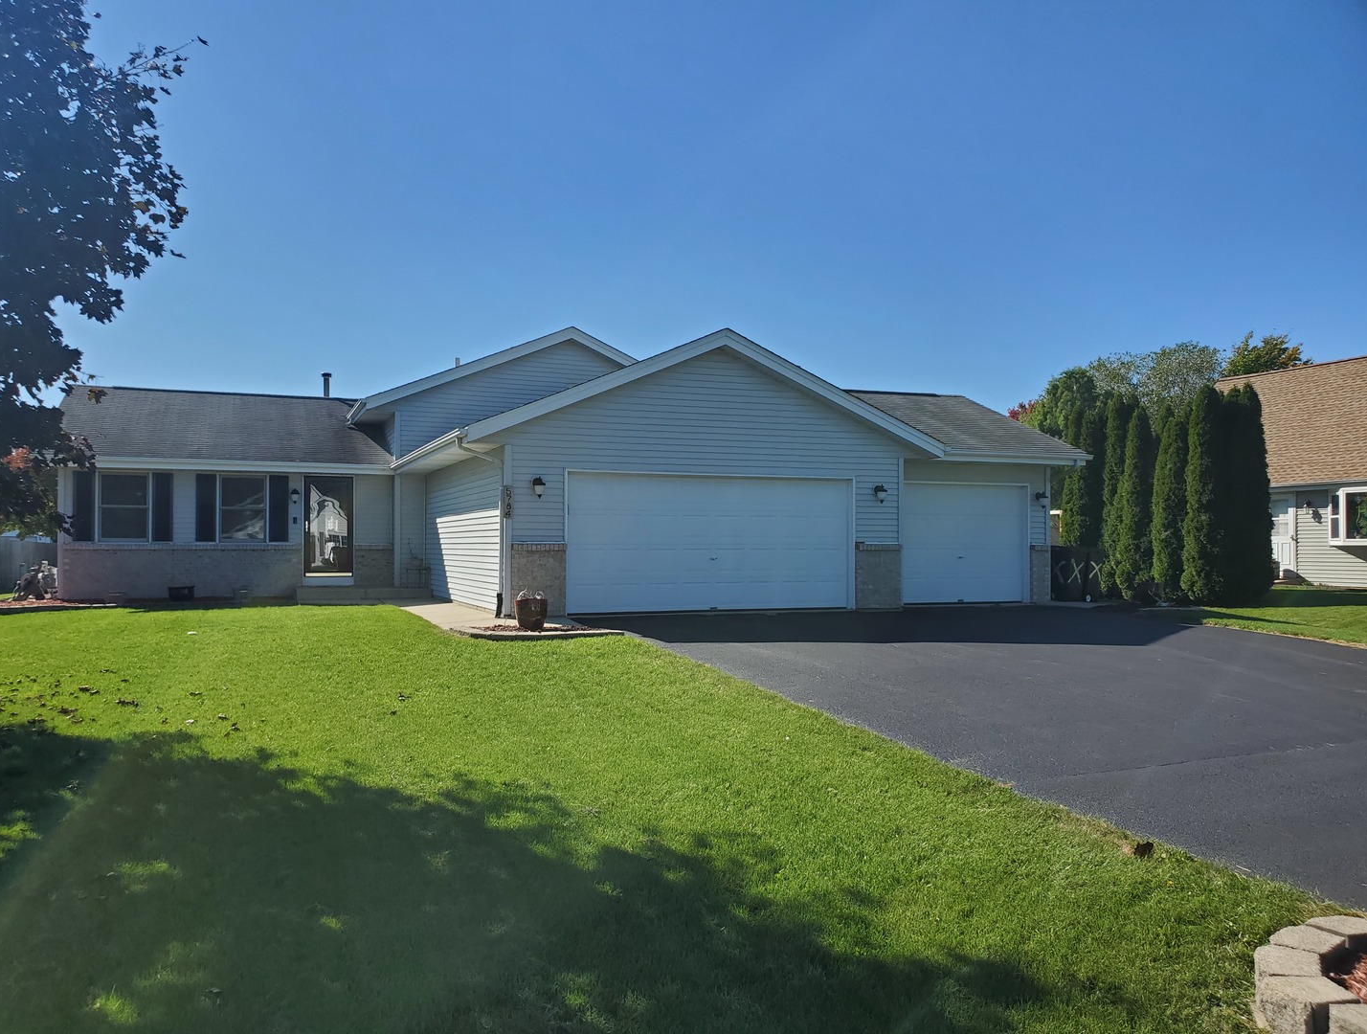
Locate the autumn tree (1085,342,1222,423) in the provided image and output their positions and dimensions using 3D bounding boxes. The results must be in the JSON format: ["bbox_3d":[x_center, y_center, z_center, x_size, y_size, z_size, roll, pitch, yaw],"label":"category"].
[{"bbox_3d":[17.761,-2.270,38.892,5.400,8.647,5.400,0,-2,-23],"label":"autumn tree"}]

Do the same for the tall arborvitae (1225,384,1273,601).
[{"bbox_3d":[10.358,-0.436,19.037,0.930,4.033,0.930,0,-2,-23],"label":"tall arborvitae"}]

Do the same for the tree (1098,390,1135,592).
[{"bbox_3d":[9.151,-0.479,21.877,0.819,4.267,0.819,0,-2,-23],"label":"tree"}]

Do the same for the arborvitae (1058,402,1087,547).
[{"bbox_3d":[8.657,-0.425,23.040,0.742,4.220,0.742,0,-2,-23],"label":"arborvitae"}]

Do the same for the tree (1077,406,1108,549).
[{"bbox_3d":[8.880,-0.379,22.513,0.749,4.101,0.749,0,-2,-23],"label":"tree"}]

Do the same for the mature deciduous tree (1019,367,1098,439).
[{"bbox_3d":[12.041,-1.434,32.916,3.200,6.711,3.200,0,-2,-23],"label":"mature deciduous tree"}]

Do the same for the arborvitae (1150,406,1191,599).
[{"bbox_3d":[9.681,-0.324,20.627,0.815,3.891,0.815,0,-2,-23],"label":"arborvitae"}]

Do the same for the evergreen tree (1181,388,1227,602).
[{"bbox_3d":[9.996,-0.438,19.890,0.889,4.082,0.889,0,-2,-23],"label":"evergreen tree"}]

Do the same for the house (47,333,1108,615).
[{"bbox_3d":[-3.203,-1.240,21.815,17.700,5.860,14.250,0,-2,-23],"label":"house"}]

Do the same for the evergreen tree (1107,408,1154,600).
[{"bbox_3d":[9.343,-0.324,21.424,0.869,3.933,0.869,0,-2,-23],"label":"evergreen tree"}]

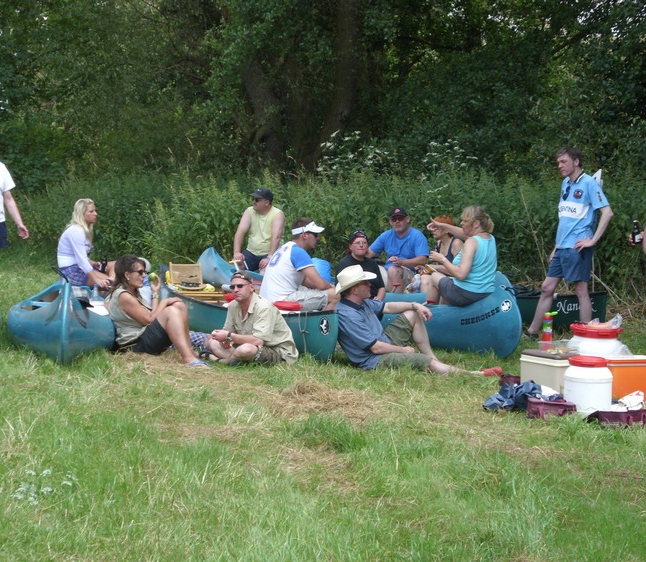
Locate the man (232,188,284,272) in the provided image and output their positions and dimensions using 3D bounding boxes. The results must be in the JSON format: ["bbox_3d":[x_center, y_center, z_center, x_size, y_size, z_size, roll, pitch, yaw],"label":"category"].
[{"bbox_3d":[-0.646,-0.291,21.600,0.560,1.220,0.750,0,5,6],"label":"man"}]

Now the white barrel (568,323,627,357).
[{"bbox_3d":[2.017,0.586,15.650,0.430,0.530,0.430,0,5,0],"label":"white barrel"}]

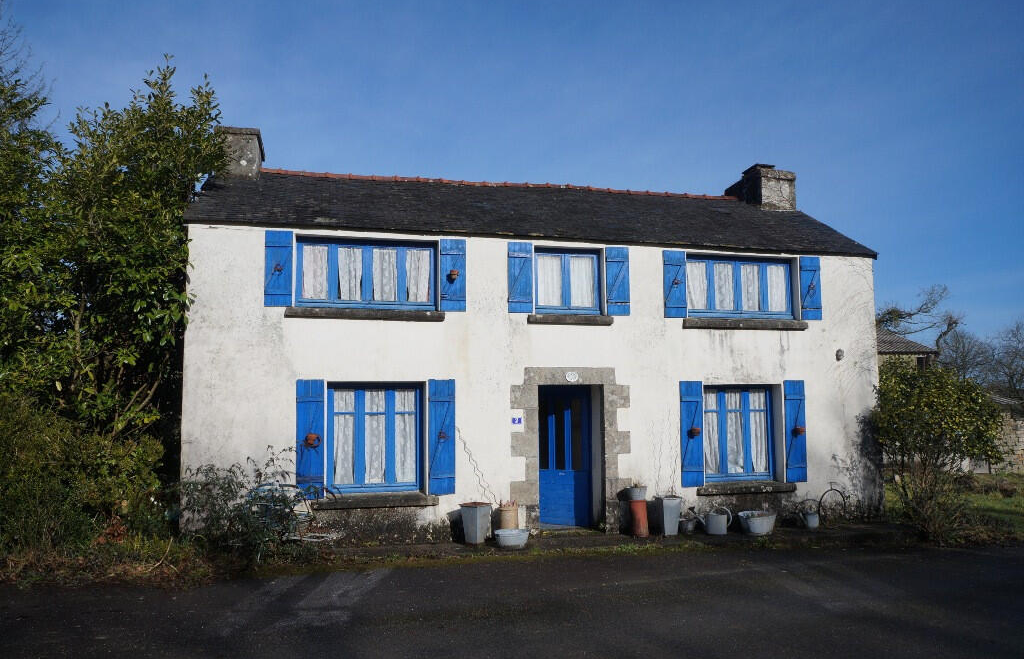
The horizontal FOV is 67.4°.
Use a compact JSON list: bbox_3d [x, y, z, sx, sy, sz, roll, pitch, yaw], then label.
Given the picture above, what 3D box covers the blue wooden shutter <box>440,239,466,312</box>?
[{"bbox_3d":[-0.809,-0.741,10.592,0.351,1.010,0.040,1,-4,-14],"label":"blue wooden shutter"}]

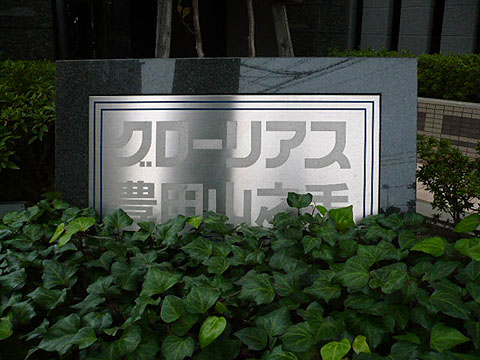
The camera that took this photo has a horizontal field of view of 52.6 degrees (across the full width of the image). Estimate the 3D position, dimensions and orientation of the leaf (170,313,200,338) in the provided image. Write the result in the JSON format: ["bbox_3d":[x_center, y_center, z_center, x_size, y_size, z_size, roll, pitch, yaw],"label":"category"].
[{"bbox_3d":[-0.134,0.356,1.201,0.061,0.022,0.072,8,46,8],"label":"leaf"}]

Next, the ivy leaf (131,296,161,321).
[{"bbox_3d":[-0.237,0.309,1.188,0.055,0.024,0.085,31,68,31],"label":"ivy leaf"}]

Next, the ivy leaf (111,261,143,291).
[{"bbox_3d":[-0.310,0.258,1.340,0.083,0.018,0.097,-17,53,-13],"label":"ivy leaf"}]

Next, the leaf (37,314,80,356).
[{"bbox_3d":[-0.378,0.322,1.017,0.093,0.020,0.094,-20,34,-9],"label":"leaf"}]

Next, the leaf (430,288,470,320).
[{"bbox_3d":[0.555,0.328,1.280,0.099,0.025,0.082,27,46,15],"label":"leaf"}]

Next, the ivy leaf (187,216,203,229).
[{"bbox_3d":[-0.151,0.146,1.652,0.051,0.014,0.051,-10,51,-8],"label":"ivy leaf"}]

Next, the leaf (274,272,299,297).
[{"bbox_3d":[0.127,0.283,1.333,0.088,0.022,0.085,-25,46,-27],"label":"leaf"}]

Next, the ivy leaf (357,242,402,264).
[{"bbox_3d":[0.361,0.187,1.260,0.116,0.018,0.103,8,29,15],"label":"ivy leaf"}]

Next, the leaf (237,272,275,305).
[{"bbox_3d":[0.043,0.289,1.305,0.112,0.025,0.106,5,40,6],"label":"leaf"}]

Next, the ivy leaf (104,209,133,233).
[{"bbox_3d":[-0.352,0.116,1.395,0.084,0.078,0.017,-3,-24,5],"label":"ivy leaf"}]

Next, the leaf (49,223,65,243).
[{"bbox_3d":[-0.602,0.176,1.596,0.045,0.022,0.072,-1,50,50],"label":"leaf"}]

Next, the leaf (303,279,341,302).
[{"bbox_3d":[0.225,0.305,1.340,0.103,0.025,0.069,-4,45,-4],"label":"leaf"}]

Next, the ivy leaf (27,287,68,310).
[{"bbox_3d":[-0.448,0.274,1.125,0.090,0.020,0.083,7,33,21],"label":"ivy leaf"}]

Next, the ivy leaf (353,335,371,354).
[{"bbox_3d":[0.252,0.341,1.008,0.038,0.012,0.041,16,55,11],"label":"ivy leaf"}]

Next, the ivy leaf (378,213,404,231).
[{"bbox_3d":[0.527,0.141,1.699,0.091,0.018,0.072,5,49,4],"label":"ivy leaf"}]

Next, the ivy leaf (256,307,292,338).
[{"bbox_3d":[0.085,0.343,1.171,0.085,0.025,0.094,10,43,11],"label":"ivy leaf"}]

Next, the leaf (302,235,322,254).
[{"bbox_3d":[0.221,0.204,1.514,0.062,0.016,0.070,22,64,11],"label":"leaf"}]

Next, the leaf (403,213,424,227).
[{"bbox_3d":[0.611,0.140,1.708,0.076,0.018,0.063,8,47,7],"label":"leaf"}]

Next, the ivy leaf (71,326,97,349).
[{"bbox_3d":[-0.347,0.349,1.077,0.056,0.020,0.046,-7,47,-7],"label":"ivy leaf"}]

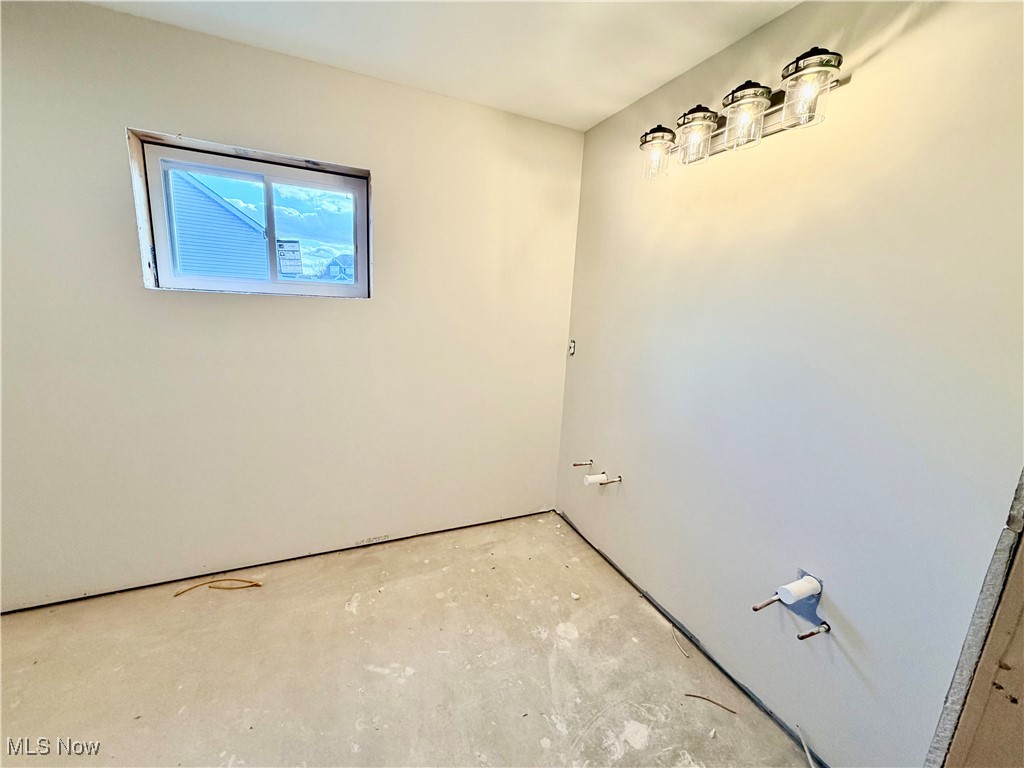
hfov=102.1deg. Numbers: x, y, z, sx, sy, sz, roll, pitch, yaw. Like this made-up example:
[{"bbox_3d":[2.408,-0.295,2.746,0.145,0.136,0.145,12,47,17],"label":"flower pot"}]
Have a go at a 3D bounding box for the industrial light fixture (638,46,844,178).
[{"bbox_3d":[0.771,-0.940,1.508,0.197,0.200,0.762,-2,13,-24],"label":"industrial light fixture"}]

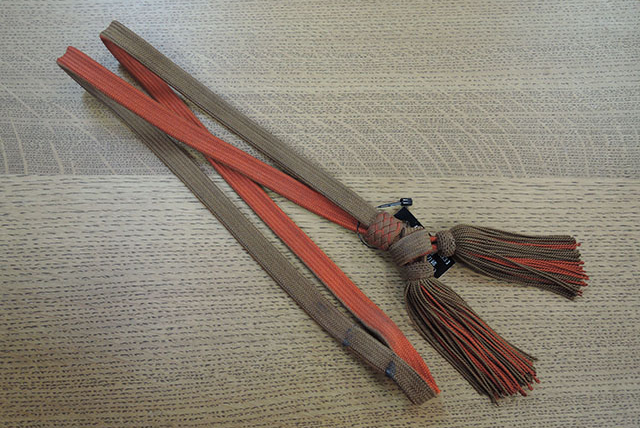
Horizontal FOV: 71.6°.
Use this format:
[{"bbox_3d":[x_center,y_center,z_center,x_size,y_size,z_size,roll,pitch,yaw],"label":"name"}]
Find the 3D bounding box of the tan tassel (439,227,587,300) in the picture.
[{"bbox_3d":[0.101,0.024,0.232,0.078,0.015,0.036,6,63,3],"label":"tan tassel"}]

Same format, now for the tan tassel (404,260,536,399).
[{"bbox_3d":[0.068,0.056,0.215,0.033,0.015,0.082,-41,70,-18],"label":"tan tassel"}]

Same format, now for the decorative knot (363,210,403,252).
[{"bbox_3d":[0.035,0.009,0.238,0.017,0.018,0.022,39,69,18],"label":"decorative knot"}]

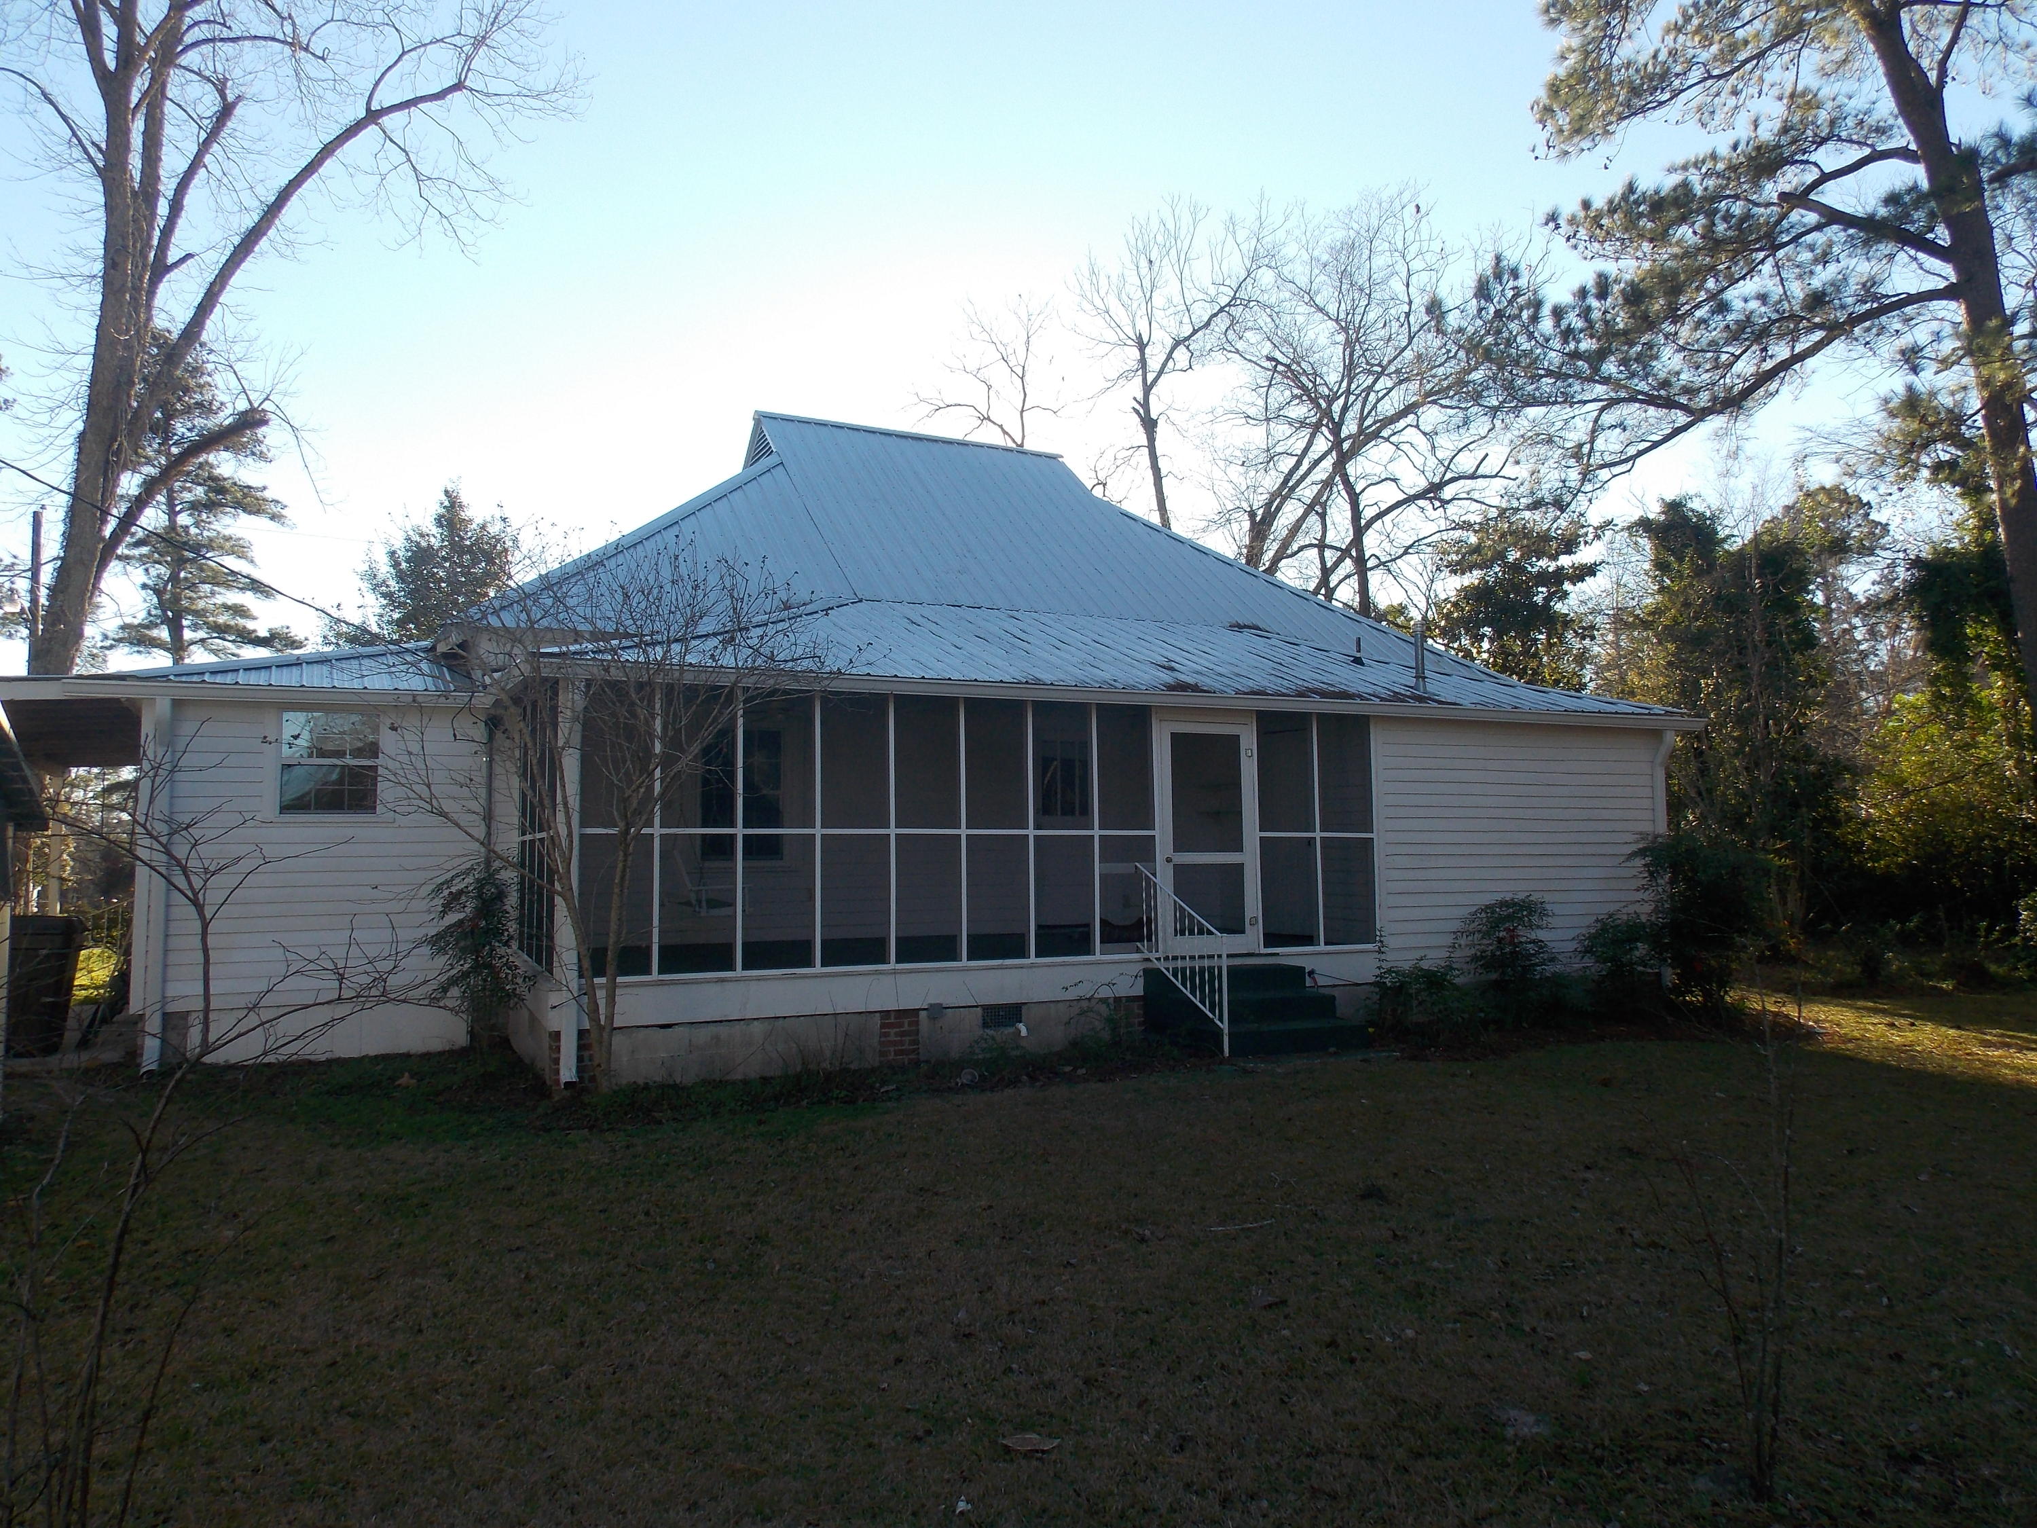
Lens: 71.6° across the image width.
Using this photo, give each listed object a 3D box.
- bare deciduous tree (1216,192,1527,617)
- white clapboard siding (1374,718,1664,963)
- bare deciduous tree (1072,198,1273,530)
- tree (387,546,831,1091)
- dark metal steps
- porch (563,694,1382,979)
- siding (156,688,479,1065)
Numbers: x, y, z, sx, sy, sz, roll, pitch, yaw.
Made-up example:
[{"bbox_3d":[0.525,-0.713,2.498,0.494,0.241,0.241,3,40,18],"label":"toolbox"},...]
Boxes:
[{"bbox_3d":[8.698,-5.303,35.540,7.887,18.766,8.000,-1,-4,0],"label":"bare deciduous tree"},{"bbox_3d":[4.990,0.819,14.000,3.700,2.420,0.200,1,-4,-25],"label":"white clapboard siding"},{"bbox_3d":[3.809,-5.193,35.533,5.127,18.643,5.500,-1,-4,0],"label":"bare deciduous tree"},{"bbox_3d":[-2.744,0.414,9.467,2.960,3.789,2.500,-1,-4,0],"label":"tree"},{"bbox_3d":[1.946,2.042,11.705,1.370,0.640,1.250,1,-4,-25],"label":"dark metal steps"},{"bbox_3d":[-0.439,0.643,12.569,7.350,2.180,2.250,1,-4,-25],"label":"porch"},{"bbox_3d":[-5.585,0.899,11.350,2.470,2.780,0.200,1,-4,-25],"label":"siding"}]

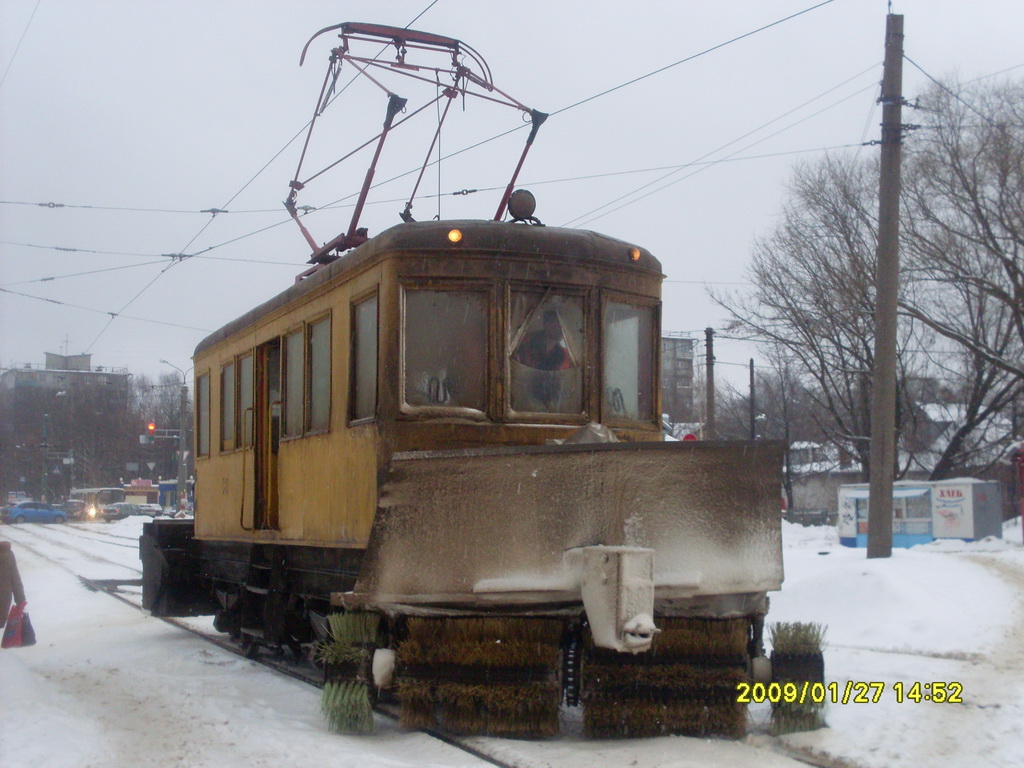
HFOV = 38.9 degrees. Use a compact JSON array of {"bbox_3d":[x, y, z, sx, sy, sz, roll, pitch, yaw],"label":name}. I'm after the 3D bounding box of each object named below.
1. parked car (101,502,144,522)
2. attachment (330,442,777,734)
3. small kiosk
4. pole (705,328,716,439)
[{"bbox_3d":[-28.179,9.294,105.000,1.700,1.460,4.300,-1,-5,9],"label":"parked car"},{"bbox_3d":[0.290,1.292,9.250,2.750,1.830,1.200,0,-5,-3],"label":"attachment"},{"bbox_3d":[15.985,5.151,57.000,5.800,2.600,2.500,-5,-7,41],"label":"small kiosk"},{"bbox_3d":[8.271,2.197,60.250,0.320,9.060,0.320,-1,-5,7],"label":"pole"}]

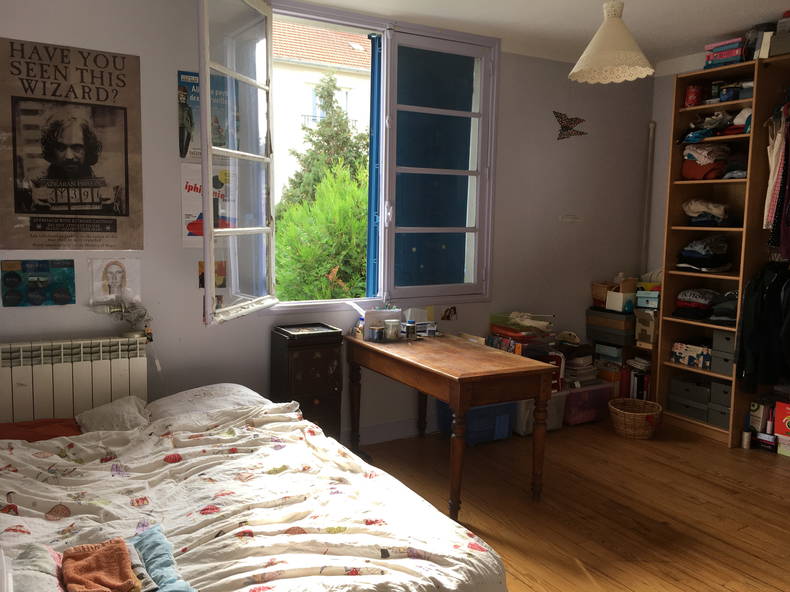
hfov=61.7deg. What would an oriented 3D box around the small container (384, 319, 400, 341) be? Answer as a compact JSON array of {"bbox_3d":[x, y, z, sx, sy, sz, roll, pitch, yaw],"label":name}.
[{"bbox_3d":[-0.013,0.190,3.753,0.083,0.104,0.083,1,6,0],"label":"small container"}]

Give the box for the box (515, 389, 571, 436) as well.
[{"bbox_3d":[0.874,0.731,4.258,0.375,0.240,0.260,-3,7,-27],"label":"box"}]

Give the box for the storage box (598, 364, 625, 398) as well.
[{"bbox_3d":[1.547,0.579,4.570,0.251,0.291,0.241,-2,7,-28],"label":"storage box"}]

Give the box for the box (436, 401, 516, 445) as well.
[{"bbox_3d":[0.519,0.751,4.127,0.392,0.251,0.291,-2,7,-28],"label":"box"}]

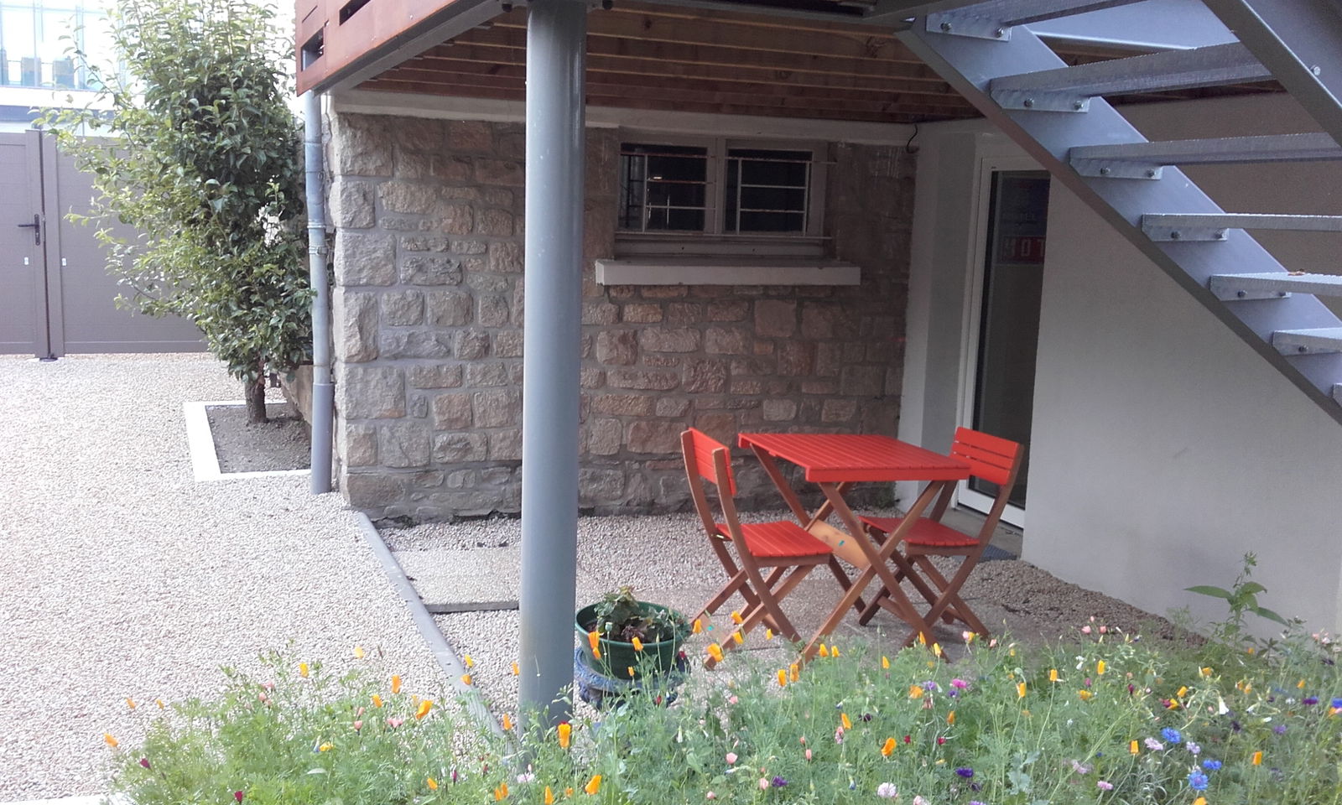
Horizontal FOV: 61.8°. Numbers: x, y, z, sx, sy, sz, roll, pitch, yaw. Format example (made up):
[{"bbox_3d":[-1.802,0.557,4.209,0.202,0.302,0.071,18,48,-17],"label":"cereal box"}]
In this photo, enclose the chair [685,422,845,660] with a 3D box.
[{"bbox_3d":[0.317,0.534,4.222,0.475,0.812,0.421,0,9,-17],"label":"chair"}]

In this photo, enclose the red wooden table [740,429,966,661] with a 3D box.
[{"bbox_3d":[0.669,0.556,4.341,0.650,0.760,0.650,0,9,-17],"label":"red wooden table"}]

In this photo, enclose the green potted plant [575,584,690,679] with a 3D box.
[{"bbox_3d":[-0.122,0.725,3.630,0.375,0.260,0.375,2,9,-2],"label":"green potted plant"}]

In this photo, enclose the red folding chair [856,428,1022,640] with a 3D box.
[{"bbox_3d":[1.044,0.525,4.467,0.475,0.812,0.421,0,9,-17],"label":"red folding chair"}]

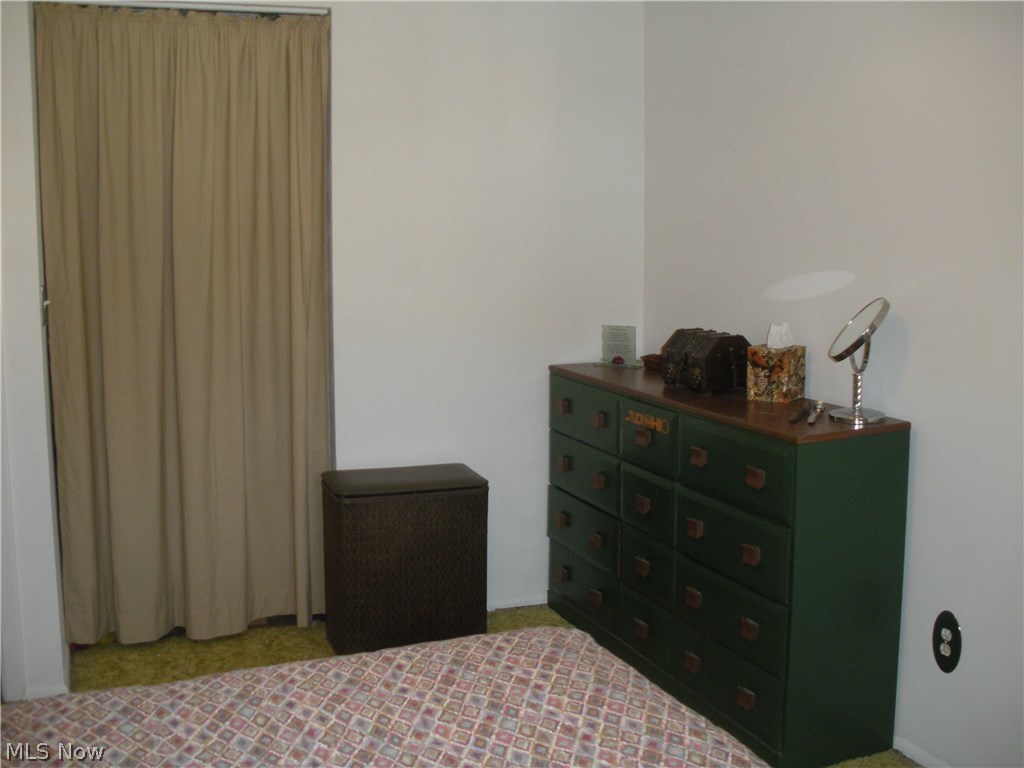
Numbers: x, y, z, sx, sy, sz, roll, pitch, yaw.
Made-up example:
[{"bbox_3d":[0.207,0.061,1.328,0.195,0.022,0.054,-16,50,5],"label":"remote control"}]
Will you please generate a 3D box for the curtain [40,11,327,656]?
[{"bbox_3d":[-0.997,-0.167,3.363,0.910,1.980,0.100,-4,9,-22],"label":"curtain"}]

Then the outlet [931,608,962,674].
[{"bbox_3d":[1.039,0.620,2.554,0.012,0.153,0.094,-4,9,-22],"label":"outlet"}]

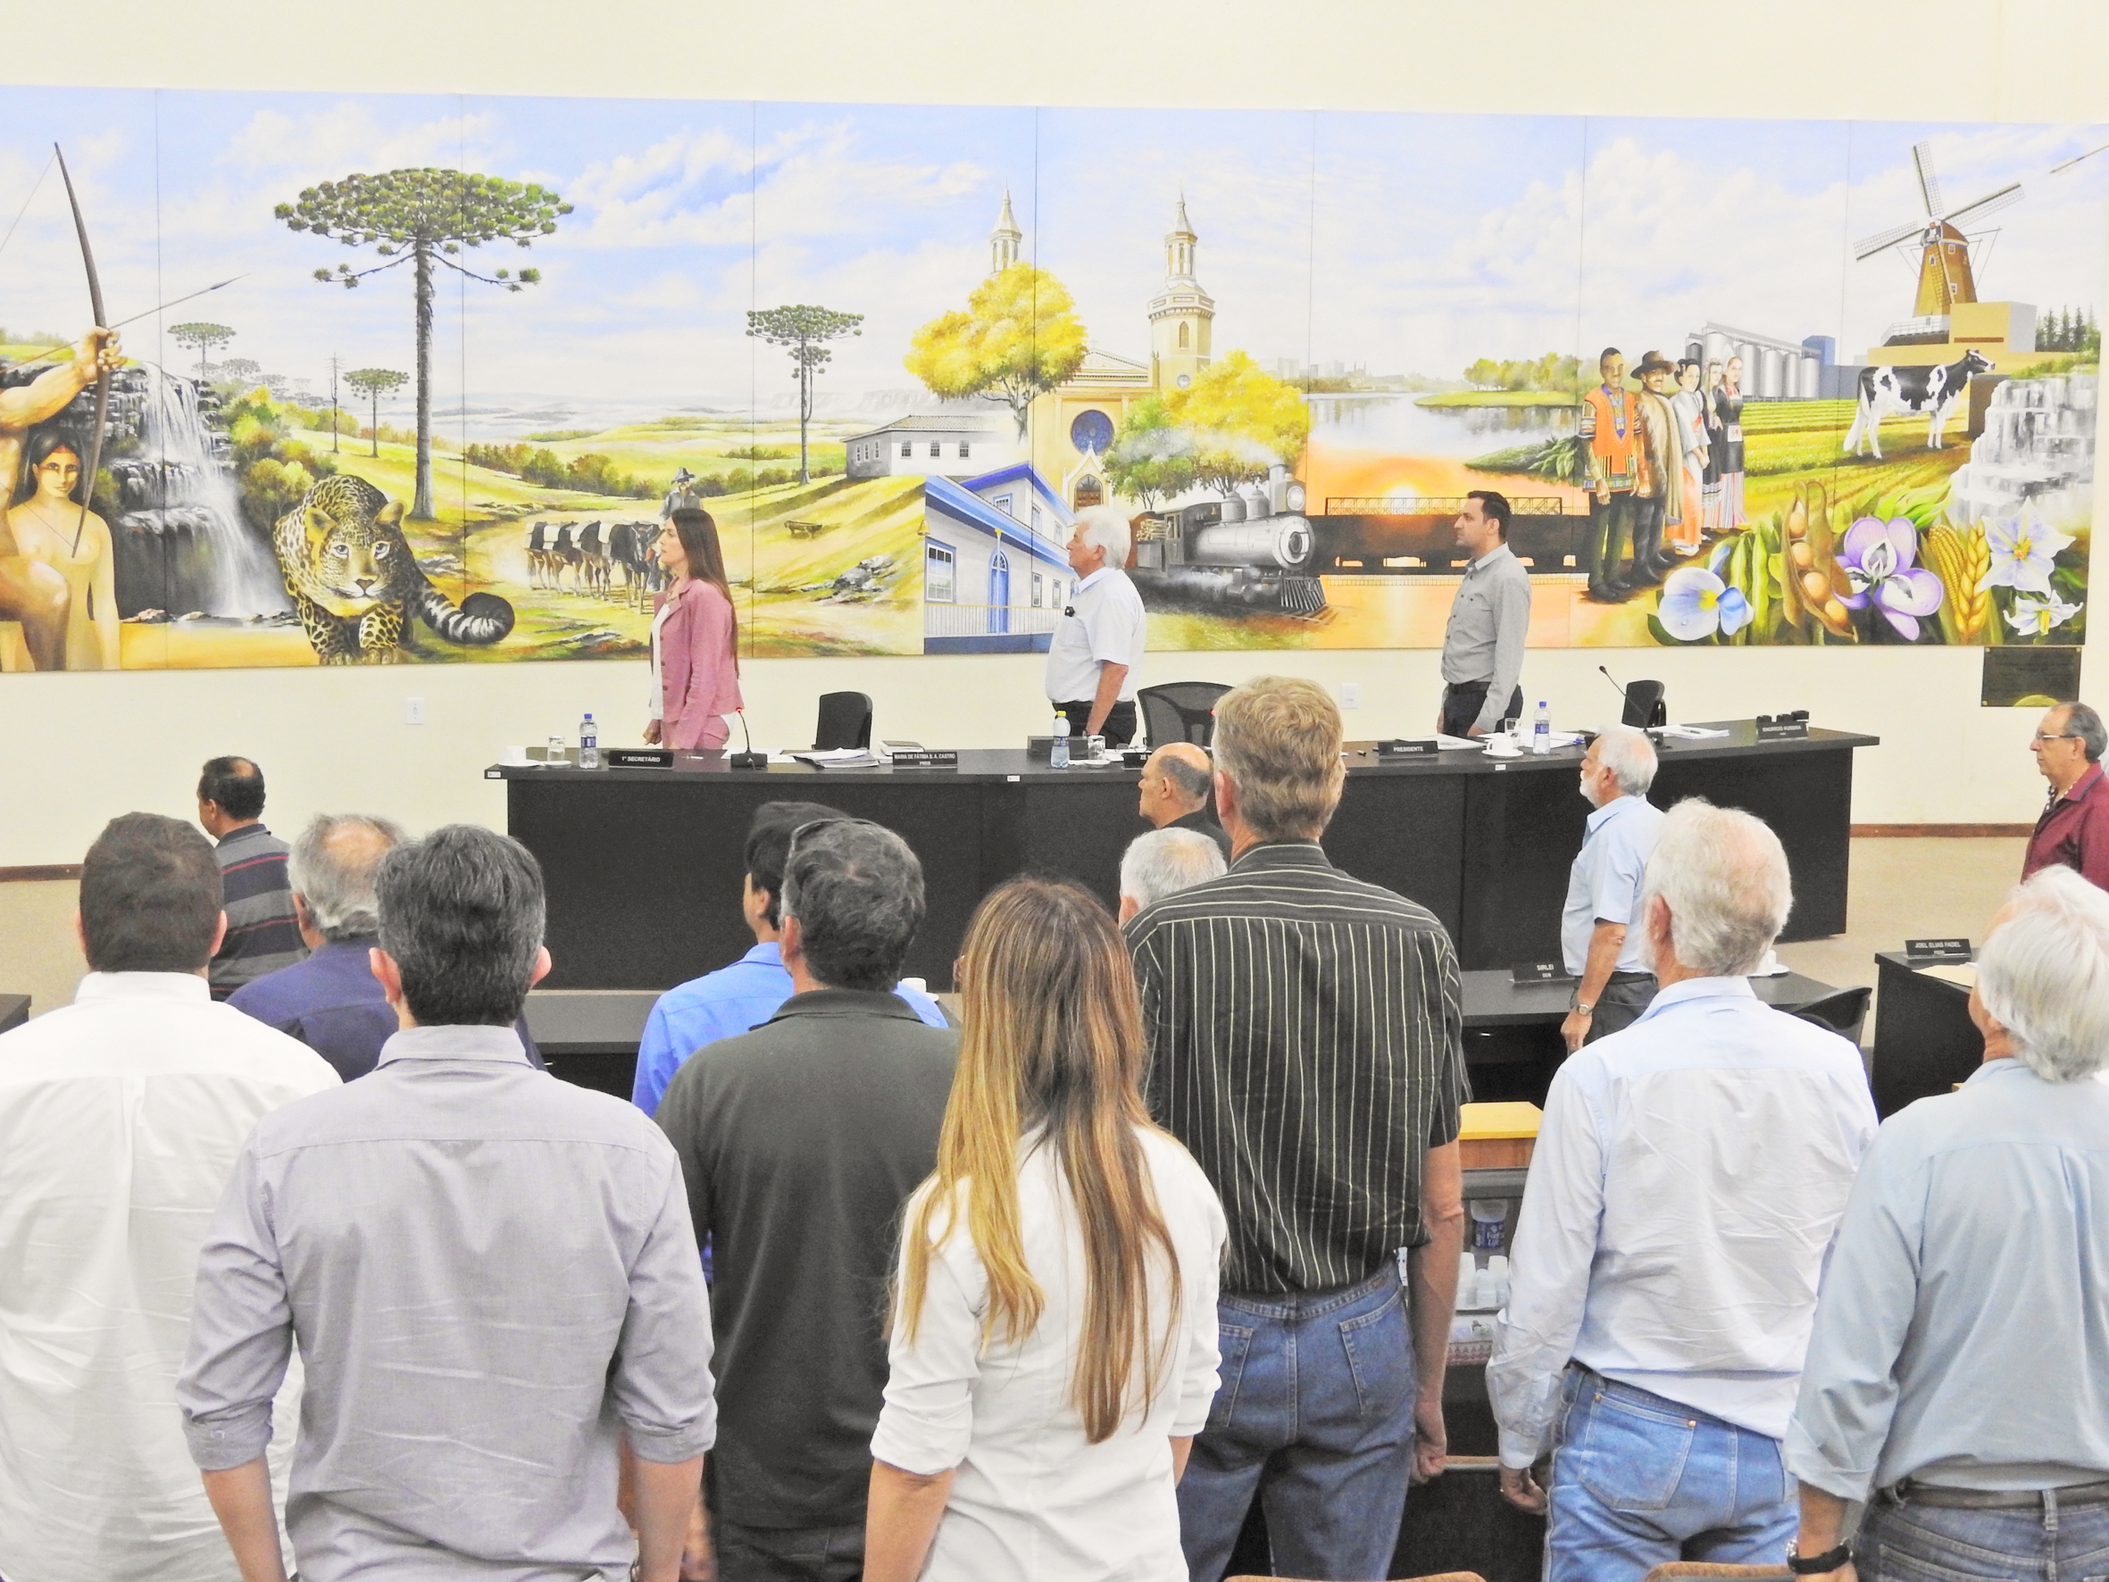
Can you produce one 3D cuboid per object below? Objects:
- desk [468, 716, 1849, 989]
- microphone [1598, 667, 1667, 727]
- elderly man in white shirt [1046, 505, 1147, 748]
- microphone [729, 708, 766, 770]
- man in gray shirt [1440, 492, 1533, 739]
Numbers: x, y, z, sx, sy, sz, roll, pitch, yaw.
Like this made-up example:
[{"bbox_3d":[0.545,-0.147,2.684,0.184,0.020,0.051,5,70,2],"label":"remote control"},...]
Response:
[{"bbox_3d":[0.585,0.242,15.254,5.500,0.800,0.900,-1,10,-14],"label":"desk"},{"bbox_3d":[2.296,-0.346,15.656,0.150,0.280,0.260,-5,11,-33],"label":"microphone"},{"bbox_3d":[0.170,-0.277,15.623,0.360,1.686,0.500,-1,10,-10],"label":"elderly man in white shirt"},{"bbox_3d":[-1.142,-0.204,14.757,0.135,0.200,0.210,0,10,-6],"label":"microphone"},{"bbox_3d":[1.740,-0.353,16.083,0.350,1.733,0.500,-1,10,-13],"label":"man in gray shirt"}]

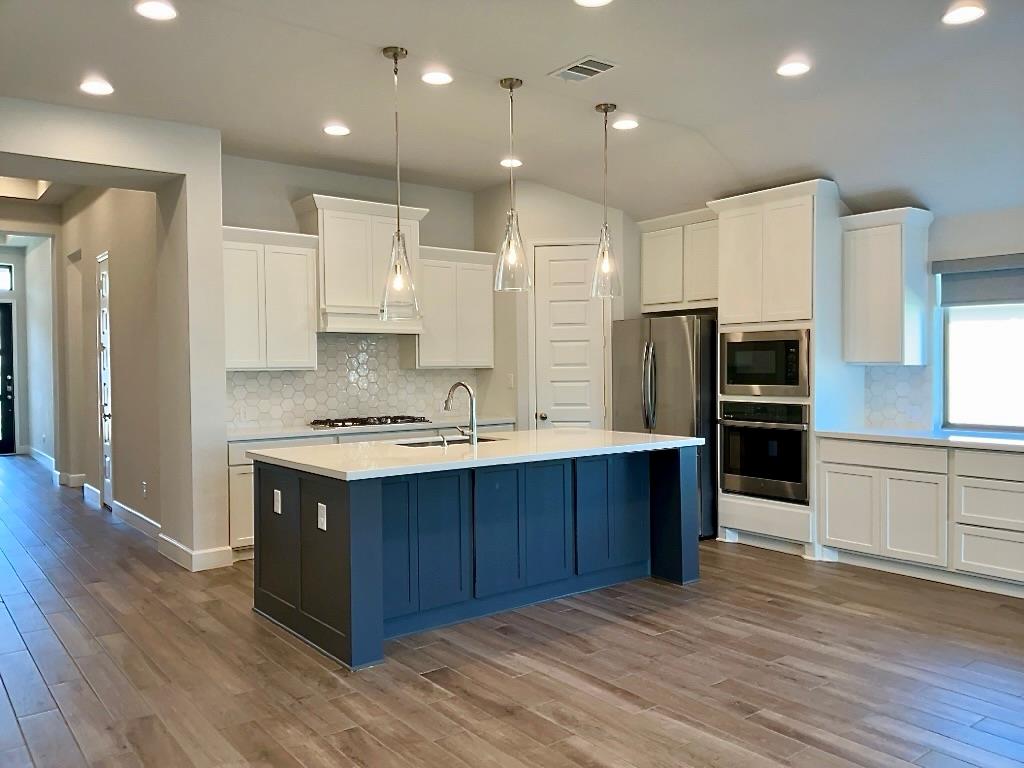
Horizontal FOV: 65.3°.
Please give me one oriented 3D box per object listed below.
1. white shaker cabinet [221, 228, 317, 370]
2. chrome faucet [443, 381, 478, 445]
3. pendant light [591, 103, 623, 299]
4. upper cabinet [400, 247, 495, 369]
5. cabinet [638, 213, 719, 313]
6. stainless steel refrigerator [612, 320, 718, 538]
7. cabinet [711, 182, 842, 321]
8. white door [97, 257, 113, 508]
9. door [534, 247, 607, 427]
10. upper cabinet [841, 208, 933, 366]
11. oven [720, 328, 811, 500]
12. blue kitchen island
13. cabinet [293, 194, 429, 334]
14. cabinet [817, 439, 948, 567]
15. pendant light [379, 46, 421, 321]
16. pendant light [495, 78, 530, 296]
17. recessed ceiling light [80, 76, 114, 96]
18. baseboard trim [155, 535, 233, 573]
[{"bbox_3d":[-1.944,-0.633,6.204,0.801,1.043,0.376,-1,1,-39],"label":"white shaker cabinet"},{"bbox_3d":[-0.328,0.188,5.011,0.129,0.386,0.277,-1,1,-39],"label":"chrome faucet"},{"bbox_3d":[0.622,-1.180,5.188,0.208,1.226,0.208,0,1,0],"label":"pendant light"},{"bbox_3d":[-0.598,-0.667,7.301,0.850,1.068,0.350,-1,1,-38],"label":"upper cabinet"},{"bbox_3d":[1.643,-1.029,6.905,0.490,0.805,0.955,-1,1,-38],"label":"cabinet"},{"bbox_3d":[1.463,0.347,6.832,0.850,1.780,0.895,-1,1,-38],"label":"stainless steel refrigerator"},{"bbox_3d":[2.105,-0.941,6.157,0.663,0.989,0.959,-1,1,-39],"label":"cabinet"},{"bbox_3d":[-4.058,0.019,7.996,0.040,2.453,0.584,-1,1,-39],"label":"white door"},{"bbox_3d":[0.517,0.014,7.120,0.626,2.443,0.044,0,1,6],"label":"door"},{"bbox_3d":[2.669,-0.669,5.733,0.345,1.075,0.470,-1,1,-38],"label":"upper cabinet"},{"bbox_3d":[2.066,0.231,6.113,0.590,1.256,0.770,-1,1,-38],"label":"oven"},{"bbox_3d":[-0.119,0.827,4.937,2.601,0.897,1.276,-1,1,-39],"label":"blue kitchen island"},{"bbox_3d":[-1.259,-0.944,6.718,1.078,1.078,0.425,-1,1,-39],"label":"cabinet"},{"bbox_3d":[2.667,0.757,5.468,0.645,0.773,0.895,-1,1,-38],"label":"cabinet"},{"bbox_3d":[-0.601,-1.058,4.205,0.216,1.416,0.216,-1,1,0],"label":"pendant light"},{"bbox_3d":[0.001,-1.165,4.679,0.212,1.235,0.212,-1,1,0],"label":"pendant light"},{"bbox_3d":[-2.463,-1.759,4.747,0.193,0.030,0.193,-1,1,-39],"label":"recessed ceiling light"},{"bbox_3d":[-2.328,1.216,5.857,0.282,0.119,0.821,-1,1,-39],"label":"baseboard trim"}]

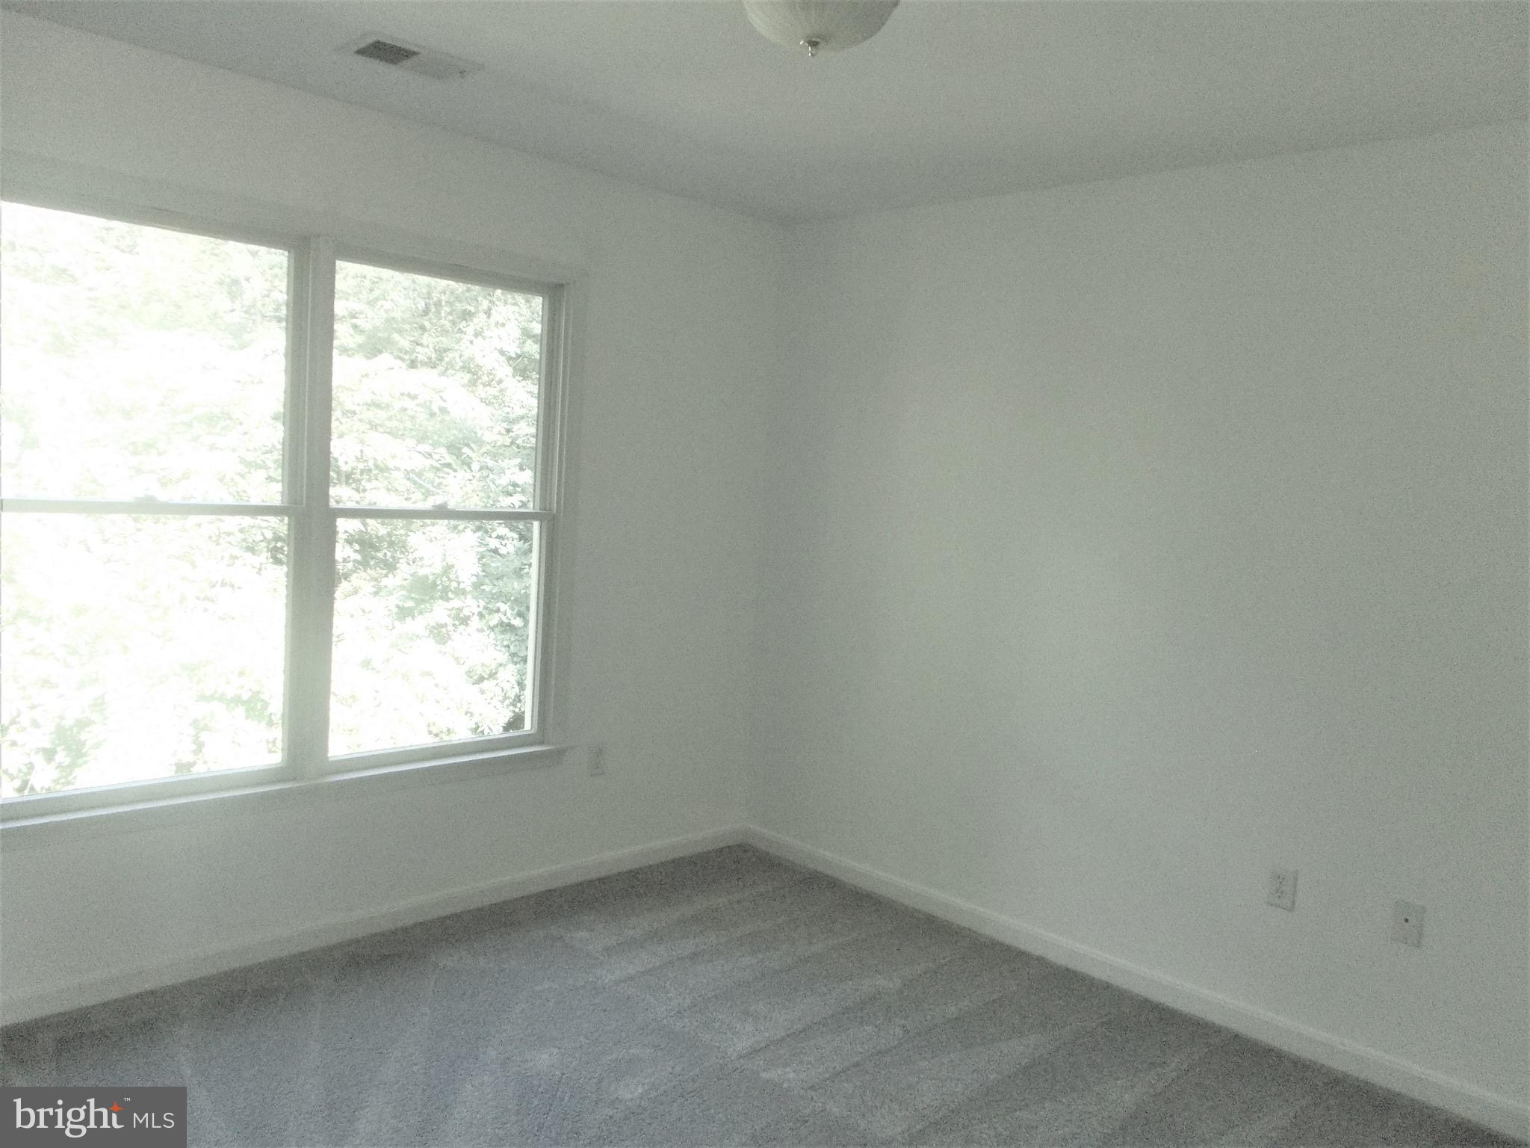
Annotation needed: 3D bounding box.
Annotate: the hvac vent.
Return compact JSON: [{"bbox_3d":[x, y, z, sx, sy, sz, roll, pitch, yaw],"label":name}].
[{"bbox_3d":[-0.869,-1.250,2.802,0.196,0.015,0.288,8,7,44],"label":"hvac vent"}]

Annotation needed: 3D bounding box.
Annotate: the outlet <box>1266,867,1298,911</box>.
[{"bbox_3d":[1.423,0.868,3.166,0.071,0.114,0.010,8,7,44],"label":"outlet"}]

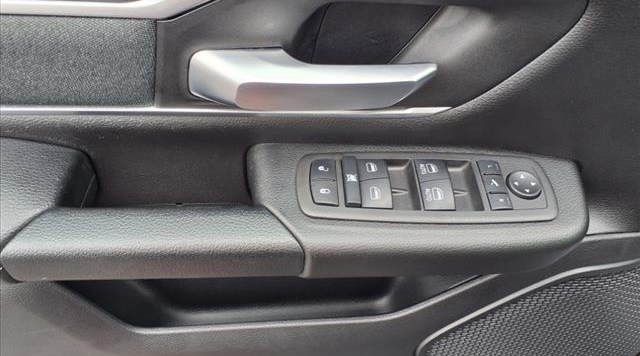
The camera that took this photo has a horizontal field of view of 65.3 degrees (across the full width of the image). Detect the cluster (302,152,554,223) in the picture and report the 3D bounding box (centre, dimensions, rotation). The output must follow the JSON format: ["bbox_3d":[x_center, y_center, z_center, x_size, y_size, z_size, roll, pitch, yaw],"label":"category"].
[{"bbox_3d":[0.089,0.008,0.416,0.205,0.018,0.060,2,59,-6],"label":"cluster"}]

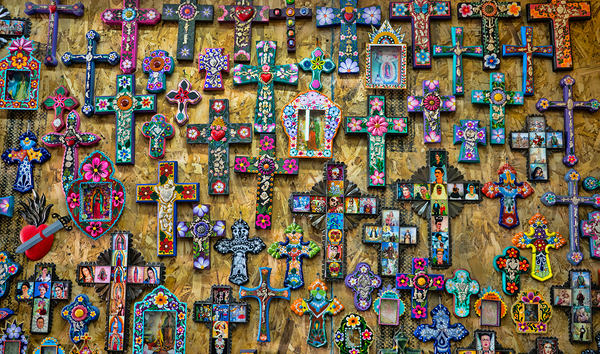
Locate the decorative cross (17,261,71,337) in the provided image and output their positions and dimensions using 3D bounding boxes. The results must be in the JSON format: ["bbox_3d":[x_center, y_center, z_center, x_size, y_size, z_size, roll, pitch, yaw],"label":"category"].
[{"bbox_3d":[-0.819,0.391,1.827,0.180,0.221,0.025,1,-6,0],"label":"decorative cross"}]

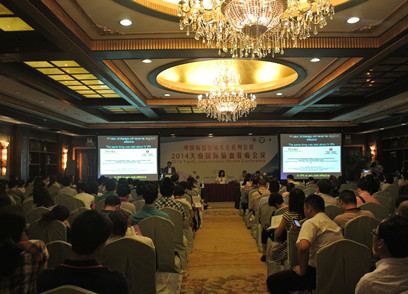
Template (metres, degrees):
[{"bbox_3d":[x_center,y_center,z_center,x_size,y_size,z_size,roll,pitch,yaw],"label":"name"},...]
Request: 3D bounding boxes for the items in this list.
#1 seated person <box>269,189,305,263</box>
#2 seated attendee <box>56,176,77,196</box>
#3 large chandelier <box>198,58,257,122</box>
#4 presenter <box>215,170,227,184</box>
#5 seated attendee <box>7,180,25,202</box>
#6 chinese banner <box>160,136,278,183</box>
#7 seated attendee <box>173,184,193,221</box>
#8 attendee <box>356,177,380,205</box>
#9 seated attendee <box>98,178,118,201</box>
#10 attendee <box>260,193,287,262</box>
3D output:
[{"bbox_3d":[1.070,1.134,4.120,0.480,1.260,0.750,0,-3,-9],"label":"seated person"},{"bbox_3d":[-3.030,1.327,7.400,0.480,1.290,0.750,-1,-3,4],"label":"seated attendee"},{"bbox_3d":[0.527,-1.266,7.400,1.330,1.430,1.330,0,-3,1],"label":"large chandelier"},{"bbox_3d":[0.705,1.661,14.100,0.500,1.280,0.720,0,-3,1],"label":"presenter"},{"bbox_3d":[-4.080,1.342,7.150,0.480,1.250,0.750,-1,-3,4],"label":"seated attendee"},{"bbox_3d":[0.709,0.677,15.100,5.419,2.332,0.060,0,-3,1],"label":"chinese banner"},{"bbox_3d":[-0.390,1.268,5.950,0.480,1.210,0.750,0,-3,1],"label":"seated attendee"},{"bbox_3d":[2.620,1.154,5.300,0.480,1.320,0.750,0,-3,-2],"label":"attendee"},{"bbox_3d":[-1.790,1.257,6.280,0.480,1.290,0.750,0,-3,1],"label":"seated attendee"},{"bbox_3d":[1.090,1.252,5.120,0.460,1.130,0.720,0,-3,1],"label":"attendee"}]

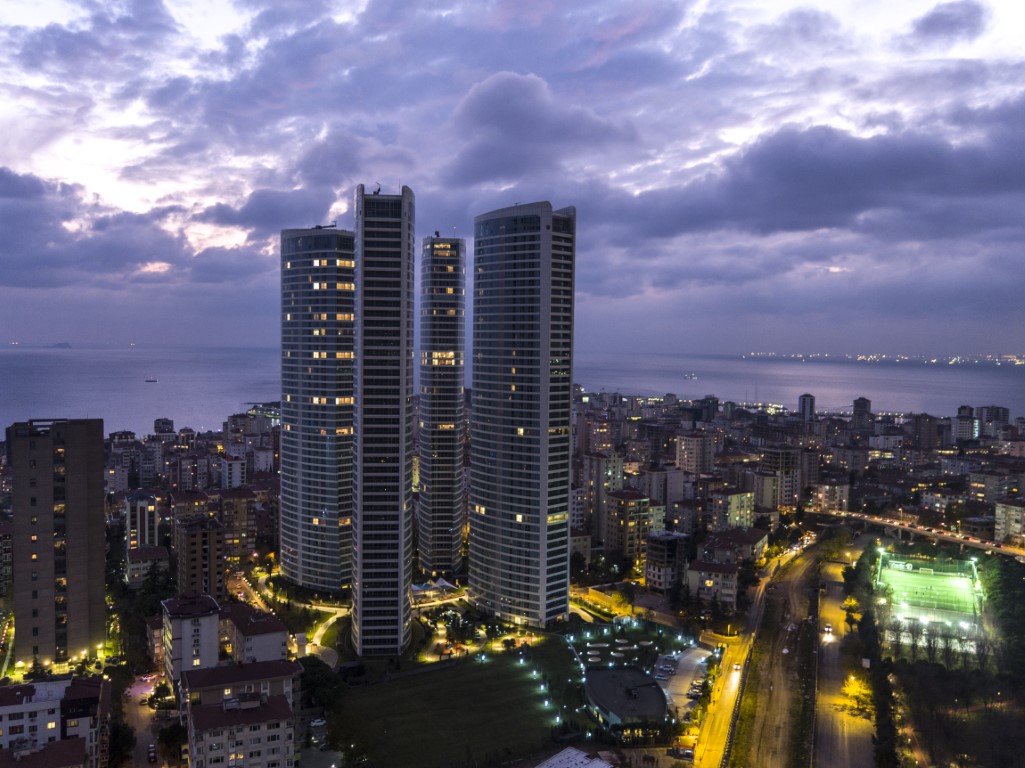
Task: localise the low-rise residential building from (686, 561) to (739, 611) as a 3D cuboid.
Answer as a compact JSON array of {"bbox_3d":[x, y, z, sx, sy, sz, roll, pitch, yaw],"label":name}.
[{"bbox_3d":[74.110,74.030,328.570,17.300,16.000,12.000,1,2,14],"label":"low-rise residential building"}]

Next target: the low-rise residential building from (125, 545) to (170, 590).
[{"bbox_3d":[-146.060,75.570,365.130,17.500,15.000,13.300,1,2,4],"label":"low-rise residential building"}]

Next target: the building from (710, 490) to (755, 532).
[{"bbox_3d":[111.850,66.200,455.210,17.000,26.800,14.000,-1,3,-30],"label":"building"}]

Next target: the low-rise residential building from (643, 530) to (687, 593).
[{"bbox_3d":[62.330,72.900,361.730,12.800,23.200,13.000,-1,3,-36],"label":"low-rise residential building"}]

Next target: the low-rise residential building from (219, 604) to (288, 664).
[{"bbox_3d":[-80.960,77.430,273.970,16.500,15.000,26.000,-1,3,-28],"label":"low-rise residential building"}]

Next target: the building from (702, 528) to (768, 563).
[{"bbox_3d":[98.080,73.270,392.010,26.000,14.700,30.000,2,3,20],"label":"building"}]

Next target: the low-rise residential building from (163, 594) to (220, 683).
[{"bbox_3d":[-91.760,72.000,252.890,13.300,24.800,15.800,-1,3,-30],"label":"low-rise residential building"}]

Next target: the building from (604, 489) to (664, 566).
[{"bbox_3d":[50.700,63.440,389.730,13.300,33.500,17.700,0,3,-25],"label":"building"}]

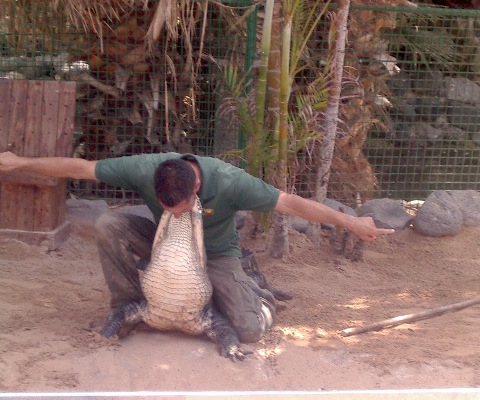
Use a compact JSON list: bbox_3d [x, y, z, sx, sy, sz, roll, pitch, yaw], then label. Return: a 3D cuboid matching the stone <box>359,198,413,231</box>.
[{"bbox_3d":[0.826,0.085,10.500,0.300,0.180,0.240,1,7,-11],"label":"stone"}]

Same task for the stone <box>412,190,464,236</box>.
[{"bbox_3d":[1.127,0.077,10.500,0.290,0.260,0.260,1,7,-11],"label":"stone"}]

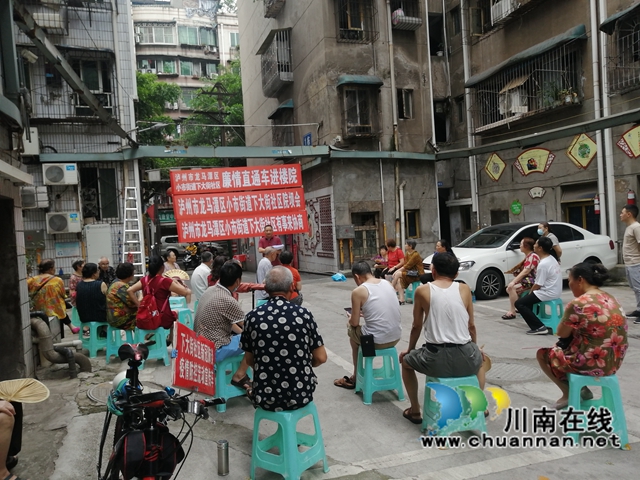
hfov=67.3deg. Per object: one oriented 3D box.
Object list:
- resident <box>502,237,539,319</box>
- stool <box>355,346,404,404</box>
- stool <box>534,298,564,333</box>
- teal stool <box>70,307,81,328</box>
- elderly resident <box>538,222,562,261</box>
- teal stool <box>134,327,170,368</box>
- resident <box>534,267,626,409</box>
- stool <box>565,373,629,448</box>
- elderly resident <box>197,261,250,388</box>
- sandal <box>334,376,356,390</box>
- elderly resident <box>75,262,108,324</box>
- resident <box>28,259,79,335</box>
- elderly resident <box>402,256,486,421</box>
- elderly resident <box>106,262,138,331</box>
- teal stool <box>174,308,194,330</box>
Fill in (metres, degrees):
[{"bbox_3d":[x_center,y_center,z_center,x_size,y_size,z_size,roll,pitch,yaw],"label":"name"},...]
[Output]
[{"bbox_3d":[3.309,0.588,7.814,0.720,1.280,0.470,-3,1,25],"label":"resident"},{"bbox_3d":[0.534,1.209,4.408,0.340,0.465,0.340,-3,1,-12],"label":"stool"},{"bbox_3d":[3.129,1.026,6.595,0.340,0.465,0.340,-4,1,-39],"label":"stool"},{"bbox_3d":[-4.258,1.415,8.722,0.350,0.472,0.350,-4,2,-20],"label":"teal stool"},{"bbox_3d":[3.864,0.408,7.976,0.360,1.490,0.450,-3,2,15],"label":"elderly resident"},{"bbox_3d":[-2.112,1.333,5.997,0.340,0.465,0.340,-4,1,-33],"label":"teal stool"},{"bbox_3d":[1.974,0.782,3.632,0.540,1.270,0.680,-5,2,-26],"label":"resident"},{"bbox_3d":[1.842,1.100,3.249,0.345,0.447,0.340,-3,1,23],"label":"stool"},{"bbox_3d":[-0.799,0.854,4.531,0.720,1.320,0.520,-4,1,-44],"label":"elderly resident"},{"bbox_3d":[0.275,1.406,4.739,0.270,0.090,0.105,-3,1,37],"label":"sandal"},{"bbox_3d":[-3.170,0.965,6.914,0.480,1.290,0.680,-3,1,12],"label":"elderly resident"},{"bbox_3d":[-4.215,0.996,7.678,0.540,1.370,0.660,-3,2,18],"label":"resident"},{"bbox_3d":[0.988,0.794,3.820,0.630,1.360,0.720,-4,2,2],"label":"elderly resident"},{"bbox_3d":[-2.526,0.935,6.415,0.500,1.280,0.700,-3,1,27],"label":"elderly resident"},{"bbox_3d":[-2.150,1.317,7.563,0.350,0.472,0.350,-4,2,-15],"label":"teal stool"}]

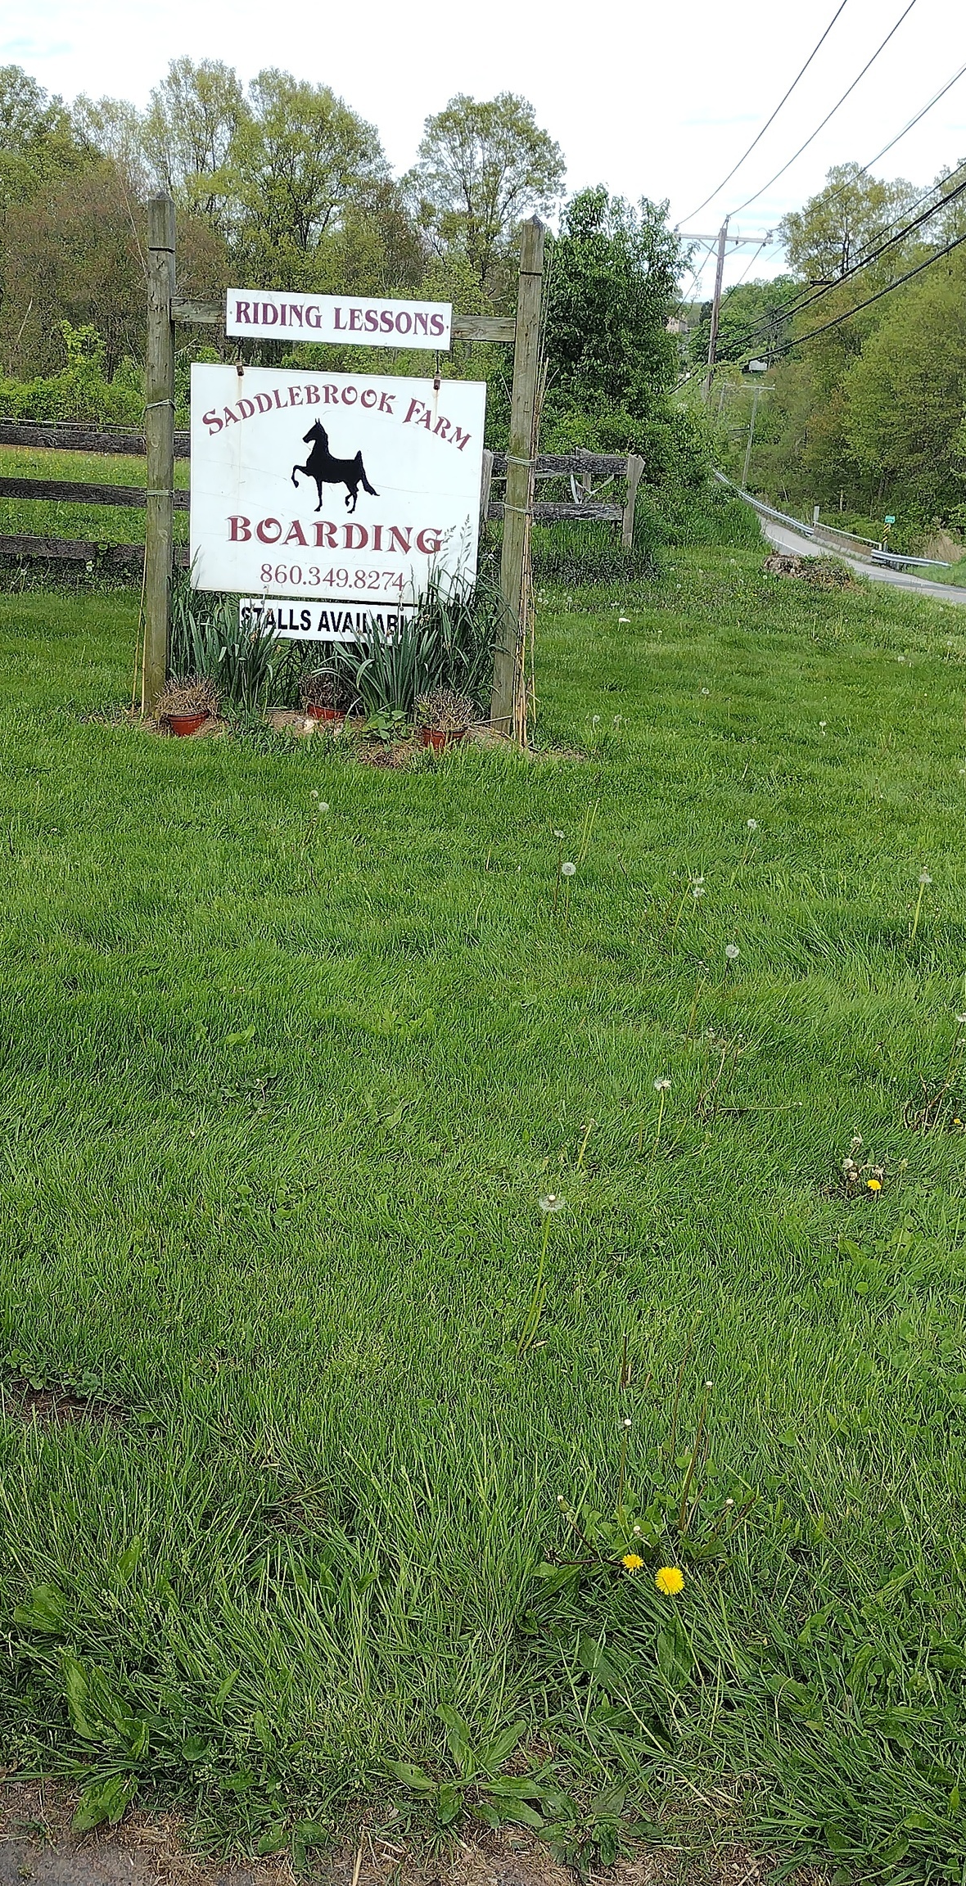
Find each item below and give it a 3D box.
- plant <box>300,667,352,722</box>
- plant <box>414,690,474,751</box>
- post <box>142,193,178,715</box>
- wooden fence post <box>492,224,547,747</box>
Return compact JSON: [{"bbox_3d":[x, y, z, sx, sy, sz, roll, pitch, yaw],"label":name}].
[{"bbox_3d":[-0.669,-1.050,8.300,0.220,0.245,0.220,4,16,5],"label":"plant"},{"bbox_3d":[-0.158,-0.925,8.100,0.235,0.250,0.235,4,16,5],"label":"plant"},{"bbox_3d":[-1.354,-2.001,8.183,0.095,2.110,0.095,5,16,5],"label":"post"},{"bbox_3d":[0.151,-1.865,8.061,0.095,2.110,0.095,4,16,5],"label":"wooden fence post"}]

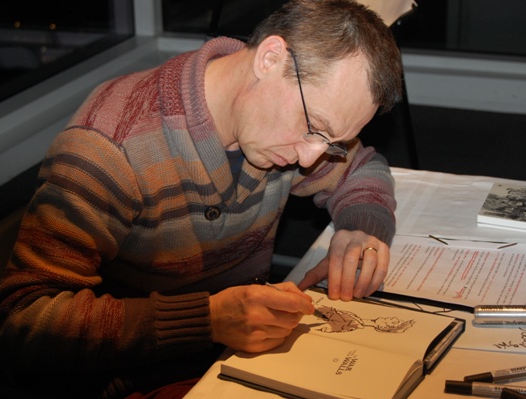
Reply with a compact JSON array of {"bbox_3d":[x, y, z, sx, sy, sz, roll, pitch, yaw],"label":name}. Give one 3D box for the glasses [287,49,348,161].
[{"bbox_3d":[0.059,-0.125,1.455,0.040,0.140,0.137,-20,-15,20],"label":"glasses"}]

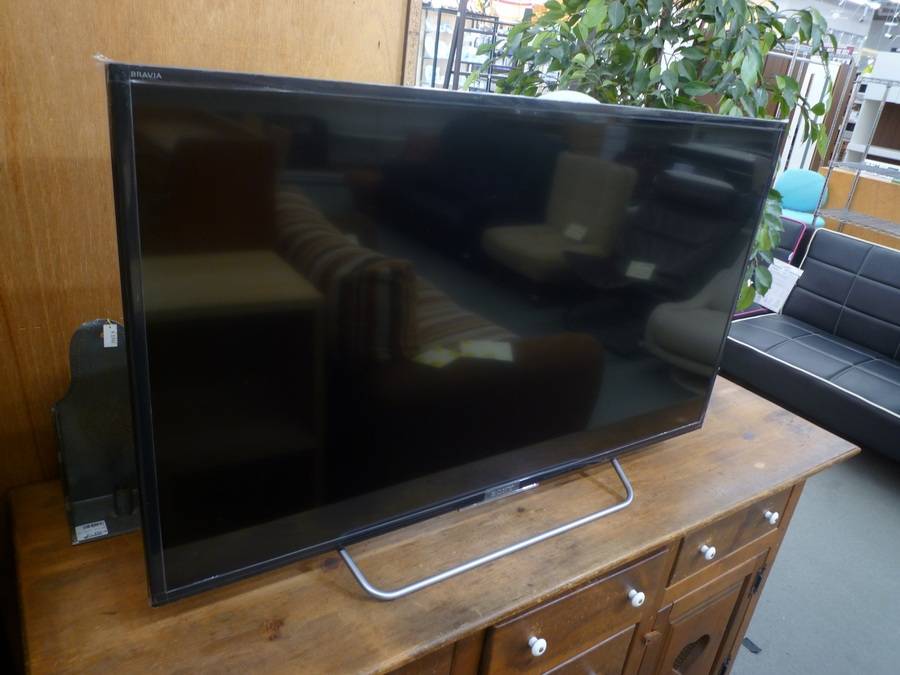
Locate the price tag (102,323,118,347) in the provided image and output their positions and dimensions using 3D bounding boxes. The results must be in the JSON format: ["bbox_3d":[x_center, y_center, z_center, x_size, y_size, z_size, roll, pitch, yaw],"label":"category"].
[{"bbox_3d":[-0.441,-0.002,0.846,0.016,0.032,0.002,-5,24,-35],"label":"price tag"}]

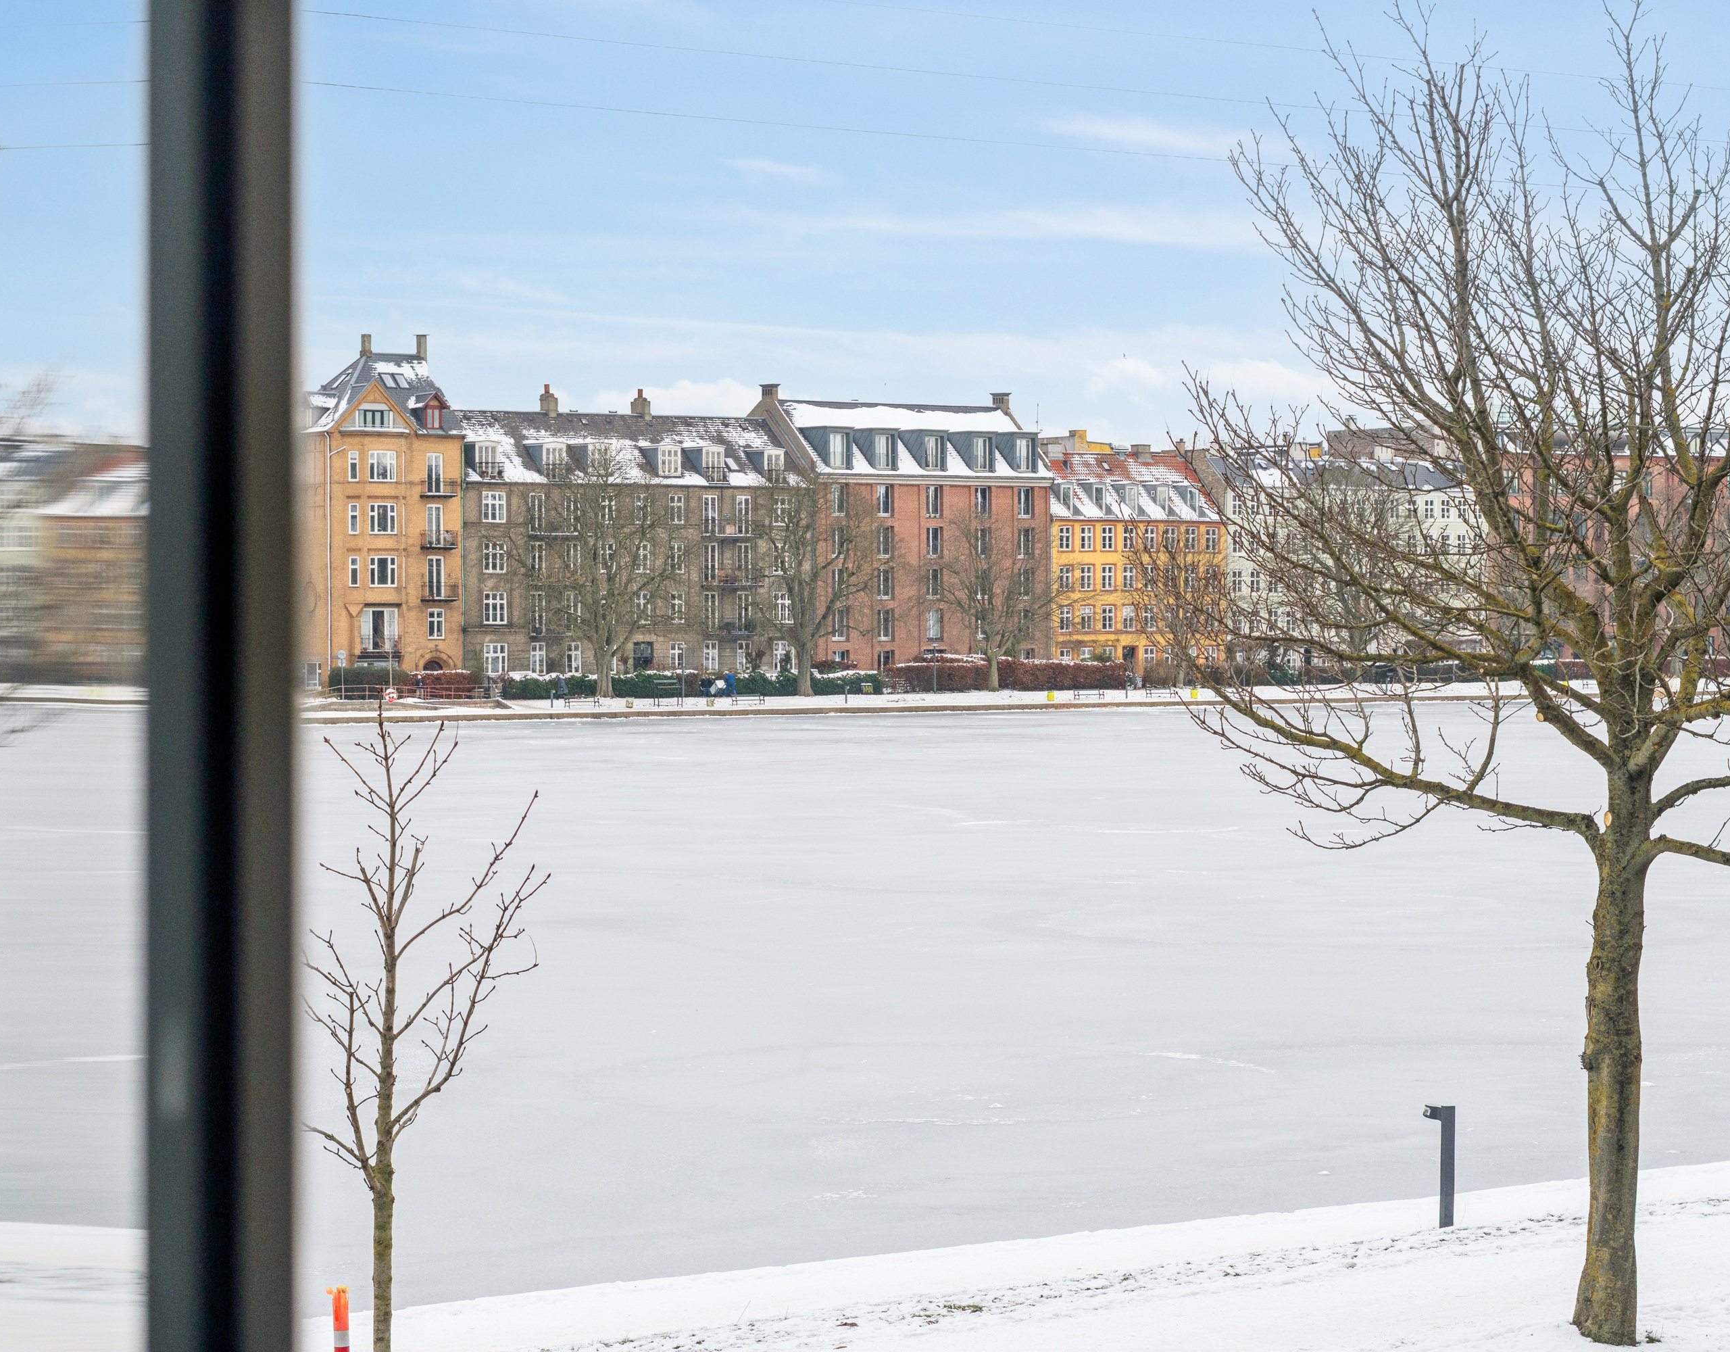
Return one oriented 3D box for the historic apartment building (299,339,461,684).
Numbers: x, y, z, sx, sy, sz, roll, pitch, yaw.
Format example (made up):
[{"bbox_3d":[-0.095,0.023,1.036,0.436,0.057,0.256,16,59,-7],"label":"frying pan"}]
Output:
[{"bbox_3d":[-32.230,-10.178,265.381,9.670,22.100,12.500,-1,1,-35],"label":"historic apartment building"}]

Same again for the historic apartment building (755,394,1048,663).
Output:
[{"bbox_3d":[1.590,-9.547,289.200,19.670,19.900,11.800,-1,1,-35],"label":"historic apartment building"}]

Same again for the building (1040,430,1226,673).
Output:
[{"bbox_3d":[16.190,-8.195,299.277,15.640,16.800,11.300,-1,1,-35],"label":"building"}]

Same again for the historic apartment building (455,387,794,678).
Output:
[{"bbox_3d":[-17.489,-8.888,276.048,26.690,19.100,12.800,-1,1,-35],"label":"historic apartment building"}]

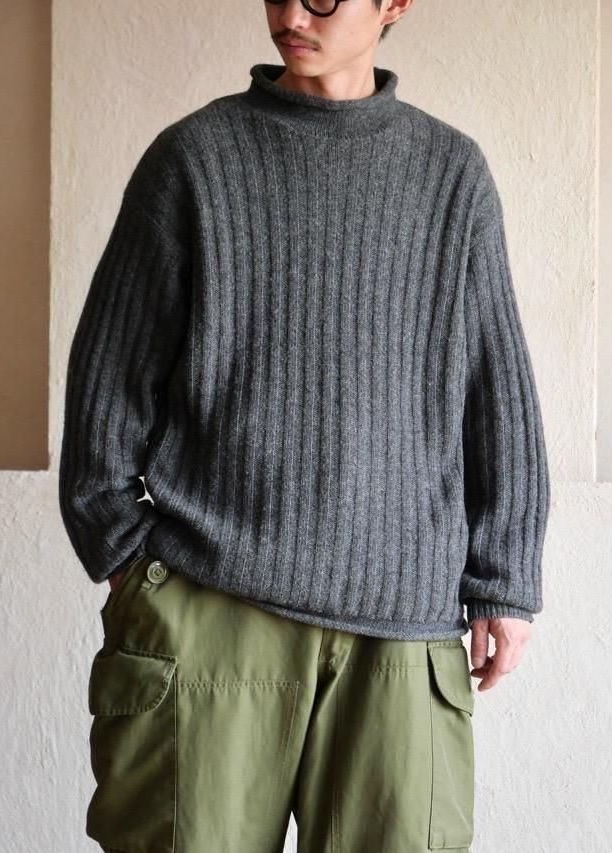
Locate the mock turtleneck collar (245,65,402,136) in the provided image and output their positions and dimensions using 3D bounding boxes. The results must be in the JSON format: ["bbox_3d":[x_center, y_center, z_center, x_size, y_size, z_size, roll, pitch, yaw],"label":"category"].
[{"bbox_3d":[0.018,-0.402,2.790,0.193,0.092,0.170,0,9,-5],"label":"mock turtleneck collar"}]

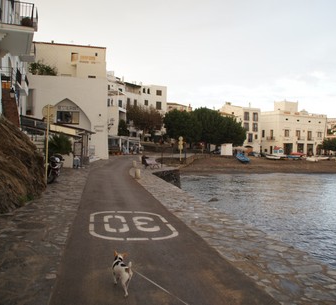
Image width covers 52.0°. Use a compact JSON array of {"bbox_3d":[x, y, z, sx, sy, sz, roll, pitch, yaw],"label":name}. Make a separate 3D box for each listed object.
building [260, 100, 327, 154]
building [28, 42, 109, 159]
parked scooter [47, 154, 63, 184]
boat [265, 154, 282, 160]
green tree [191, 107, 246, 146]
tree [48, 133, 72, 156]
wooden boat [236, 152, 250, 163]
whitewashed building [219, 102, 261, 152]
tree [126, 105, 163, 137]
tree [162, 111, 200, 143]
[{"bbox_3d":[31.000,-6.100,90.500,19.000,13.300,11.500,-1,1,-33],"label":"building"},{"bbox_3d":[-13.400,-5.200,46.500,11.000,14.000,10.000,0,1,-15],"label":"building"},{"bbox_3d":[-5.250,0.780,15.900,0.750,1.280,1.950,0,1,-12],"label":"parked scooter"},{"bbox_3d":[19.299,0.915,63.000,3.900,0.950,1.500,1,1,37],"label":"boat"},{"bbox_3d":[10.264,-4.675,70.000,11.200,9.300,10.500,0,1,0],"label":"green tree"},{"bbox_3d":[-8.310,-0.462,26.500,2.000,2.200,2.000,0,1,0],"label":"tree"},{"bbox_3d":[11.838,0.784,54.000,1.700,1.100,4.800,0,1,-9],"label":"wooden boat"},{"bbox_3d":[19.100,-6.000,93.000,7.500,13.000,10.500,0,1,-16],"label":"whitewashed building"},{"bbox_3d":[-4.913,-6.167,72.000,7.500,7.600,7.400,0,1,0],"label":"tree"},{"bbox_3d":[2.764,-4.245,68.000,8.000,8.300,8.000,0,1,0],"label":"tree"}]

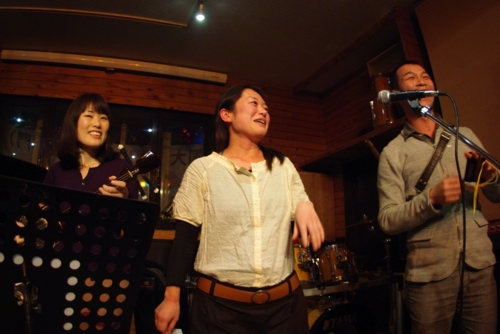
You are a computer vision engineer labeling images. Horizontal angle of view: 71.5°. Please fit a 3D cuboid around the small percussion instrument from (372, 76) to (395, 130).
[{"bbox_3d":[0.892,-0.439,2.330,0.155,0.365,0.175,-6,-14,20],"label":"small percussion instrument"}]

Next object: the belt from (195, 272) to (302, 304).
[{"bbox_3d":[-0.008,0.361,1.100,0.325,0.055,0.220,2,4,-15],"label":"belt"}]

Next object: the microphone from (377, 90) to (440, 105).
[{"bbox_3d":[0.528,-0.237,1.150,0.195,0.051,0.051,-2,-13,12],"label":"microphone"}]

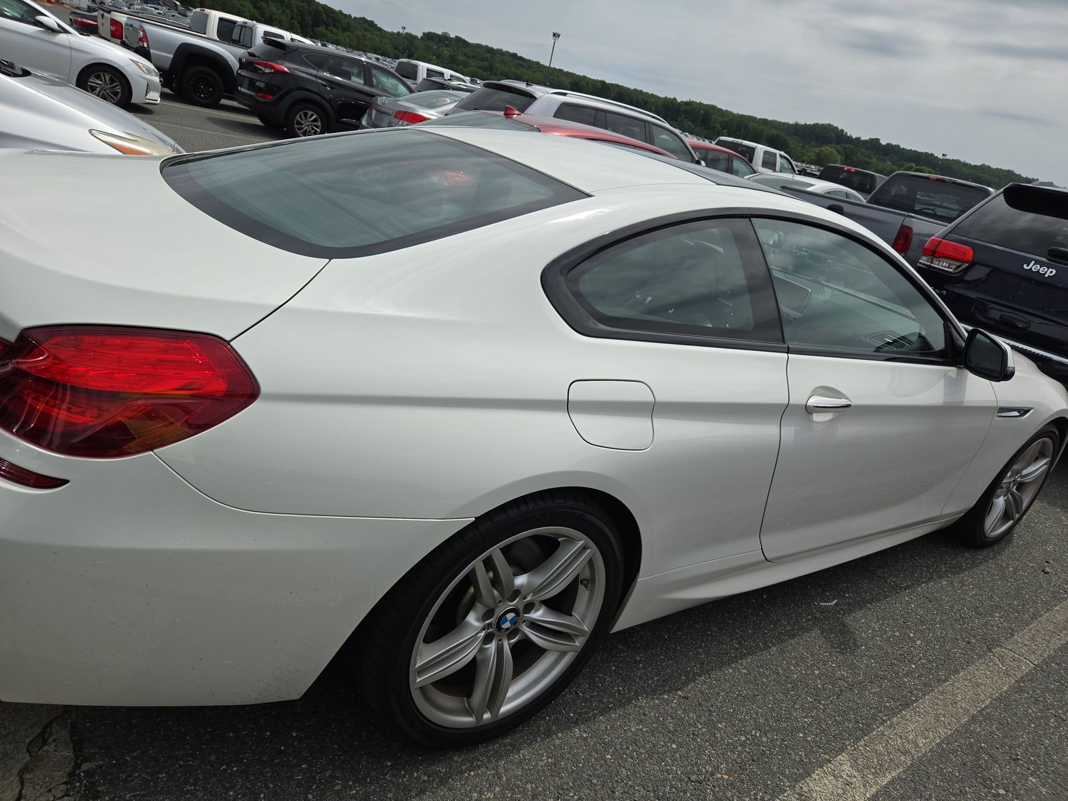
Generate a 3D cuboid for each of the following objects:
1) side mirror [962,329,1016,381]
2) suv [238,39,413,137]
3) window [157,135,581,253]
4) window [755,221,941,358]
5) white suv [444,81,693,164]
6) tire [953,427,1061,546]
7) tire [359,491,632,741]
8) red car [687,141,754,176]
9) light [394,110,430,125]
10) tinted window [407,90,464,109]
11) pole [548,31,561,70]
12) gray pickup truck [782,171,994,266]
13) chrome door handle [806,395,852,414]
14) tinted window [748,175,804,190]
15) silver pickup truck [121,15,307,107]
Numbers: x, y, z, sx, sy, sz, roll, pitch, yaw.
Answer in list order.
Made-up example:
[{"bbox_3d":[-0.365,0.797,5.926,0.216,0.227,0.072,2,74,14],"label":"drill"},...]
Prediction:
[{"bbox_3d":[1.610,-0.157,2.495,0.110,0.150,0.195,3,23,-25],"label":"side mirror"},{"bbox_3d":[-3.401,-5.778,13.870,4.475,1.650,1.850,-4,27,-38],"label":"suv"},{"bbox_3d":[-0.480,-0.591,1.876,0.810,0.090,1.150,-21,36,-27],"label":"window"},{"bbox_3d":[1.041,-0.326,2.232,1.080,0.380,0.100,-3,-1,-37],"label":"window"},{"bbox_3d":[0.998,-3.377,10.457,4.720,1.730,1.900,-4,27,-39],"label":"white suv"},{"bbox_3d":[2.190,0.366,3.387,0.676,0.676,0.245,-2,26,-36],"label":"tire"},{"bbox_3d":[-0.109,0.457,1.663,0.675,0.675,0.270,-3,26,-37],"label":"tire"},{"bbox_3d":[3.787,-5.105,16.517,4.500,1.650,1.820,-4,27,-38],"label":"red car"},{"bbox_3d":[-1.970,-4.547,11.400,0.360,0.180,0.460,-3,26,-37],"label":"light"},{"bbox_3d":[-1.773,-5.245,12.326,0.760,0.100,1.250,-26,38,-24],"label":"tinted window"},{"bbox_3d":[2.240,-48.260,103.000,0.800,10.000,1.100,12,21,-5],"label":"pole"},{"bbox_3d":[5.197,-1.997,9.541,5.350,1.860,1.930,-4,27,-38],"label":"gray pickup truck"},{"bbox_3d":[0.839,0.007,2.026,0.225,0.047,0.047,-2,26,-36],"label":"chrome door handle"},{"bbox_3d":[3.795,-3.430,11.285,0.760,0.100,1.250,-26,38,-24],"label":"tinted window"},{"bbox_3d":[-5.714,-7.030,15.183,5.286,1.760,1.895,-4,27,-39],"label":"silver pickup truck"}]

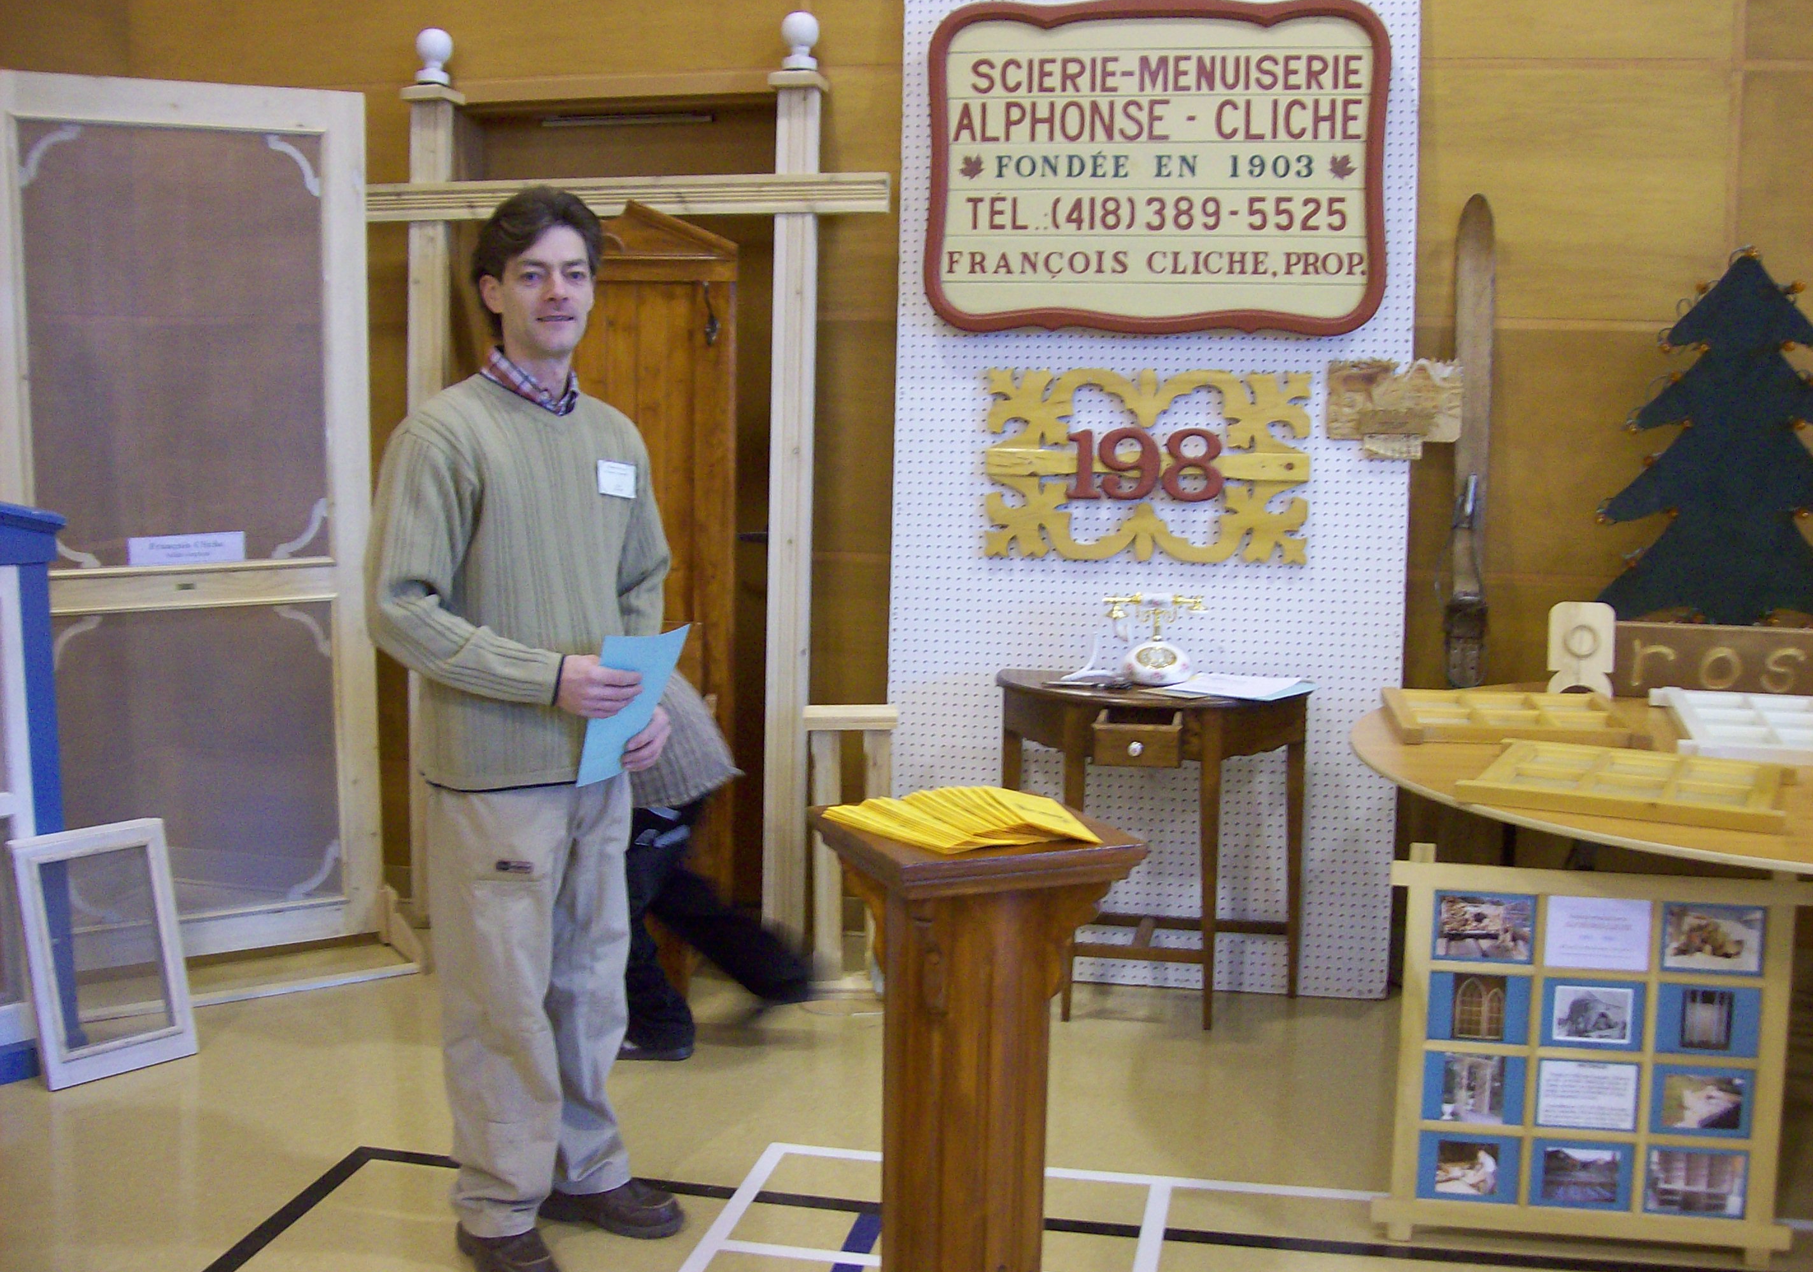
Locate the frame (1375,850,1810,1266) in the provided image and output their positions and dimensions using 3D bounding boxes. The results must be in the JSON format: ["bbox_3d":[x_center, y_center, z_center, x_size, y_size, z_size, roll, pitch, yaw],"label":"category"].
[{"bbox_3d":[1.127,0.687,3.031,0.685,0.672,0.045,2,2,11],"label":"frame"}]

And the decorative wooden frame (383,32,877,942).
[{"bbox_3d":[-0.740,-0.361,4.711,1.331,2.308,0.171,2,7,11],"label":"decorative wooden frame"}]

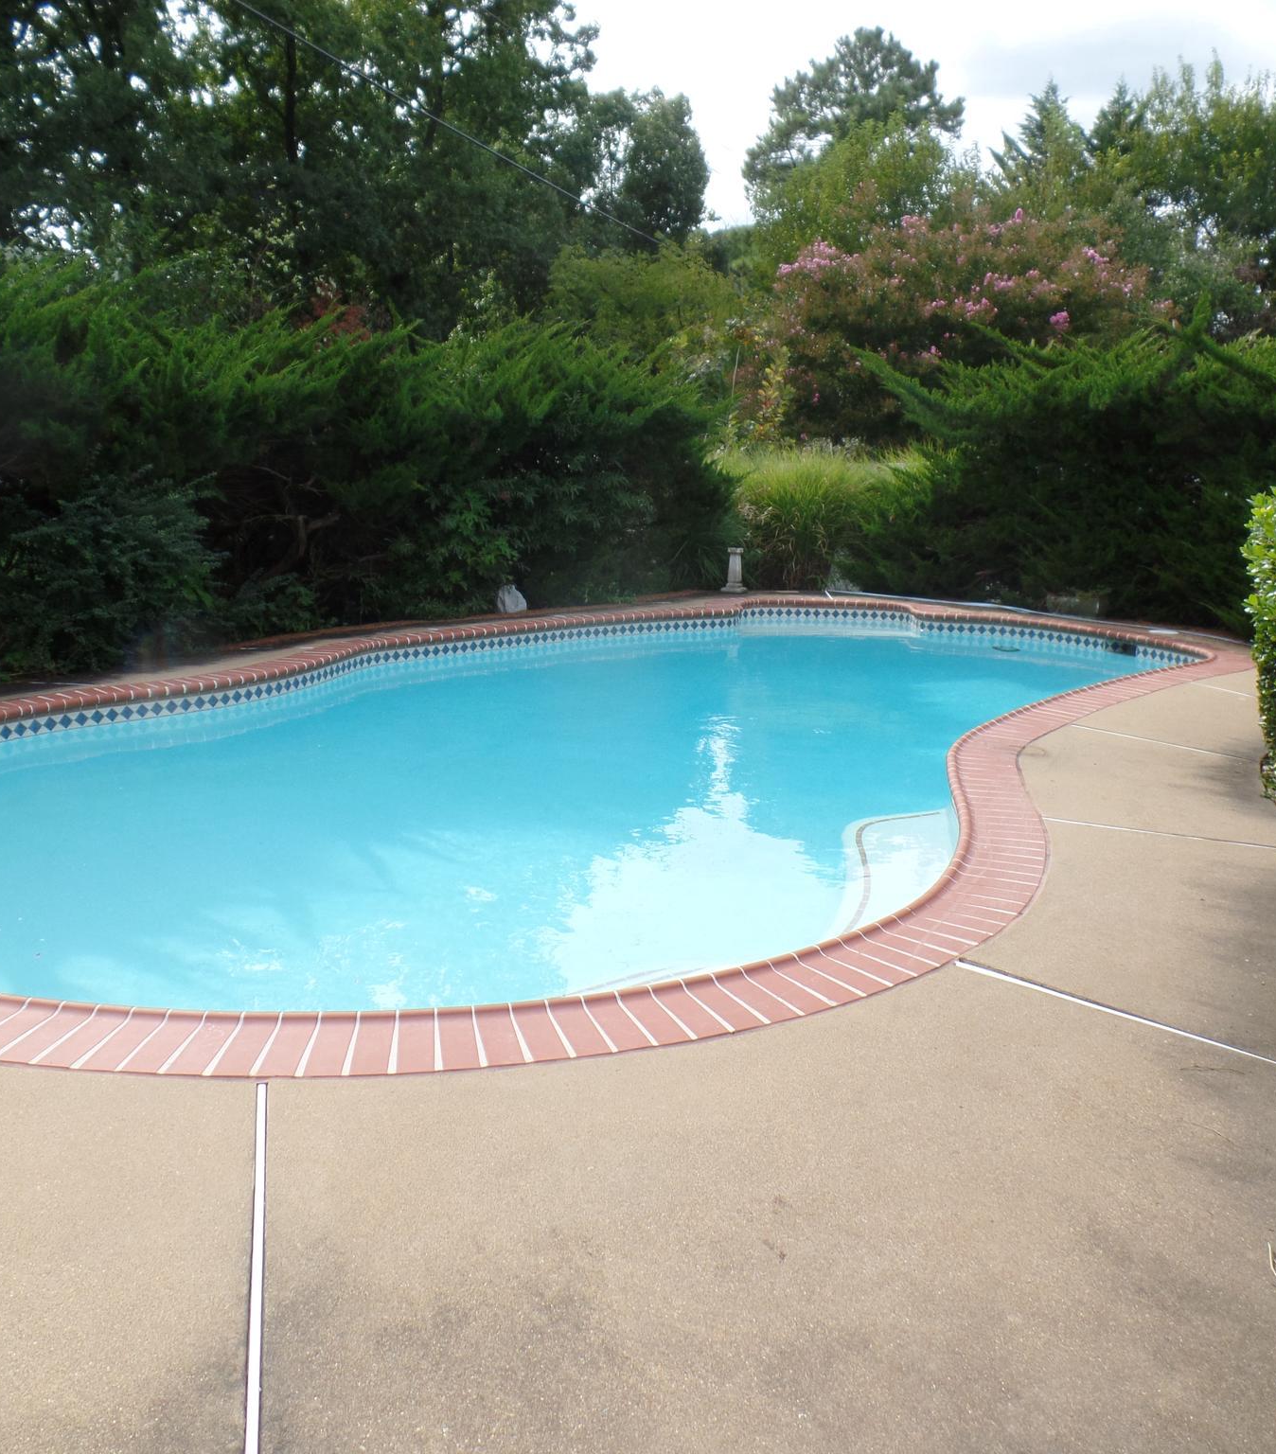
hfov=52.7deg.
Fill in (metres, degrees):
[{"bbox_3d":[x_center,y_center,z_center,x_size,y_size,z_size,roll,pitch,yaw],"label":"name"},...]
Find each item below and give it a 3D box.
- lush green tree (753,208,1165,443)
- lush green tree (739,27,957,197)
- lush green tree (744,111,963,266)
[{"bbox_3d":[4.285,-4.614,17.415,5.520,4.510,4.970,0,12,0],"label":"lush green tree"},{"bbox_3d":[5.960,-12.787,36.093,6.390,12.430,6.390,0,12,0],"label":"lush green tree"},{"bbox_3d":[4.049,-7.469,23.954,4.350,7.270,4.350,0,12,0],"label":"lush green tree"}]

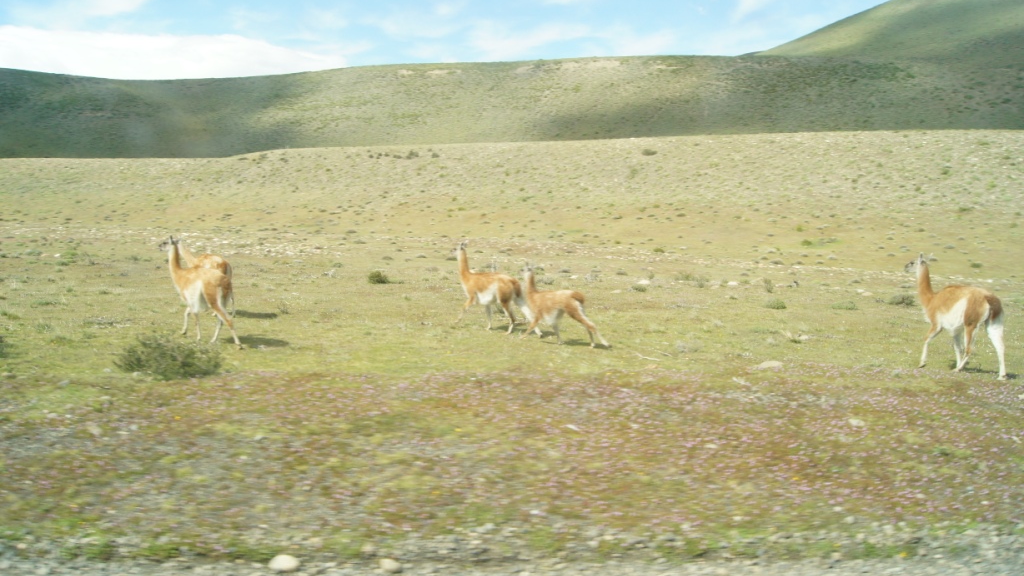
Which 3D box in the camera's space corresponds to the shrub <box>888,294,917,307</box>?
[{"bbox_3d":[9.062,0.290,17.800,0.640,0.280,0.520,0,4,0],"label":"shrub"}]

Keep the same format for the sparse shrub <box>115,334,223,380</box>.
[{"bbox_3d":[-4.658,0.915,10.400,1.450,0.560,1.150,0,4,0],"label":"sparse shrub"}]

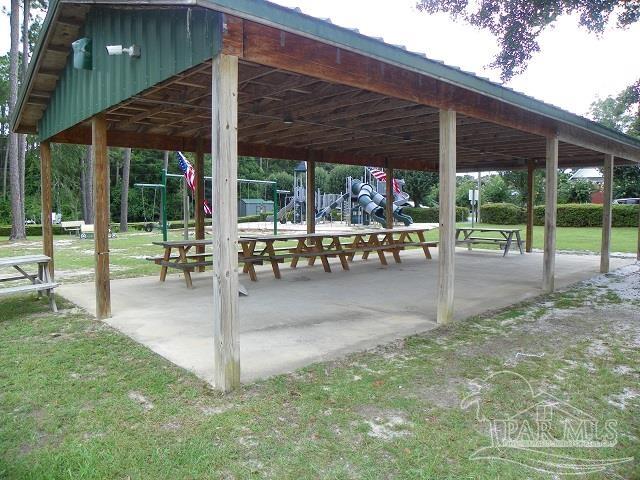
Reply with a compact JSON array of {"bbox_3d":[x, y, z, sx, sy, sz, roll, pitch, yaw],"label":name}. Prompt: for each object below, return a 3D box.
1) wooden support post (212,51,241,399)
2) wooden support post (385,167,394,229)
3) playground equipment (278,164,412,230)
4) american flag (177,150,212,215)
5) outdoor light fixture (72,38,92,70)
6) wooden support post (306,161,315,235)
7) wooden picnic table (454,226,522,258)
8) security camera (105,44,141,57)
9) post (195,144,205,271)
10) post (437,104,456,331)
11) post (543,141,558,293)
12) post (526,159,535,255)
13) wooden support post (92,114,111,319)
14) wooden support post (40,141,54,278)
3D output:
[{"bbox_3d":[-0.708,-0.102,3.638,0.145,2.560,0.145,-4,6,-42],"label":"wooden support post"},{"bbox_3d":[2.071,-0.902,14.220,0.145,2.517,0.145,-4,6,-42],"label":"wooden support post"},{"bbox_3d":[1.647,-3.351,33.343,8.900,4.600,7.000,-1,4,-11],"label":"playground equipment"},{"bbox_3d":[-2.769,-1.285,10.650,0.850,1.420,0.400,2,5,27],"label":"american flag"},{"bbox_3d":[-2.818,-2.201,5.704,0.170,0.345,0.210,-4,6,-42],"label":"outdoor light fixture"},{"bbox_3d":[-0.229,-0.766,12.226,0.145,2.600,0.145,-4,6,-42],"label":"wooden support post"},{"bbox_3d":[4.821,0.034,13.951,1.420,0.740,1.950,-4,6,-42],"label":"wooden picnic table"},{"bbox_3d":[-1.824,-1.757,4.462,0.300,0.115,0.095,-14,13,-41],"label":"security camera"},{"bbox_3d":[-2.549,-0.621,10.190,0.145,2.620,0.145,-4,6,-42],"label":"post"},{"bbox_3d":[1.487,-0.275,5.629,0.145,2.517,0.145,-4,6,-42],"label":"post"},{"bbox_3d":[3.715,-0.411,7.741,0.145,2.517,0.145,-4,6,-42],"label":"post"},{"bbox_3d":[6.139,-0.907,14.036,0.145,2.660,0.145,-4,6,-42],"label":"post"},{"bbox_3d":[-2.677,-0.272,5.897,0.145,2.570,0.145,-4,6,-42],"label":"wooden support post"},{"bbox_3d":[-4.603,-0.427,8.156,0.145,2.560,0.145,-4,6,-42],"label":"wooden support post"}]

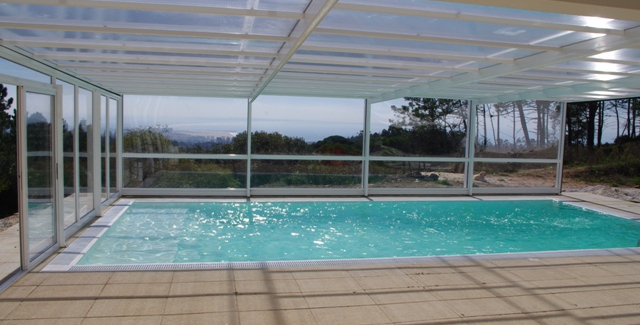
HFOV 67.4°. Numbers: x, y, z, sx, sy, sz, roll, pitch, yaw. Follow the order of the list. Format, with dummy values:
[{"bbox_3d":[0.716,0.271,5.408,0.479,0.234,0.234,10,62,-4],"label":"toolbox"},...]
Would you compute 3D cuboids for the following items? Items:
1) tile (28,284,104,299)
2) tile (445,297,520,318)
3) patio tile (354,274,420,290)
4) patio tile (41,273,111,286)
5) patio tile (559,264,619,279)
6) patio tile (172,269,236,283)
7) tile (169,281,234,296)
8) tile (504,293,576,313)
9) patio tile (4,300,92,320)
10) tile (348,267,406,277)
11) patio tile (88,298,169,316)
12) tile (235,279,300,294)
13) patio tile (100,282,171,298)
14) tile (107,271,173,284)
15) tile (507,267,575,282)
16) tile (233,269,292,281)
[{"bbox_3d":[-2.237,1.167,4.250,0.600,0.040,0.400,1,5,-12],"label":"tile"},{"bbox_3d":[1.437,1.305,4.282,0.600,0.035,0.400,1,5,-12],"label":"tile"},{"bbox_3d":[0.683,1.233,4.905,0.600,0.035,0.400,1,5,-12],"label":"patio tile"},{"bbox_3d":[-2.360,1.150,4.688,0.600,0.035,0.400,1,5,-12],"label":"patio tile"},{"bbox_3d":[3.037,1.256,5.484,0.600,0.035,0.400,1,5,-12],"label":"patio tile"},{"bbox_3d":[-1.183,1.172,4.909,0.600,0.035,0.400,1,5,-12],"label":"patio tile"},{"bbox_3d":[-1.088,1.197,4.480,0.600,0.040,0.400,1,5,-12],"label":"tile"},{"bbox_3d":[1.992,1.295,4.360,0.600,0.040,0.400,1,5,-12],"label":"tile"},{"bbox_3d":[-2.151,1.197,3.868,0.600,0.040,0.400,1,5,-12],"label":"patio tile"},{"bbox_3d":[0.592,1.196,5.245,0.600,0.040,0.400,1,5,-12],"label":"tile"},{"bbox_3d":[-1.583,1.213,3.976,0.600,0.040,0.400,1,5,-12],"label":"patio tile"},{"bbox_3d":[-0.506,1.216,4.645,0.600,0.035,0.400,1,5,-12],"label":"tile"},{"bbox_3d":[-1.690,1.195,4.410,0.600,0.035,0.400,1,5,-12],"label":"patio tile"},{"bbox_3d":[-1.774,1.161,4.794,0.600,0.035,0.400,1,5,-12],"label":"tile"},{"bbox_3d":[2.414,1.241,5.260,0.600,0.040,0.400,1,5,-12],"label":"tile"},{"bbox_3d":[-0.586,1.178,4.990,0.600,0.040,0.400,1,5,-12],"label":"tile"}]

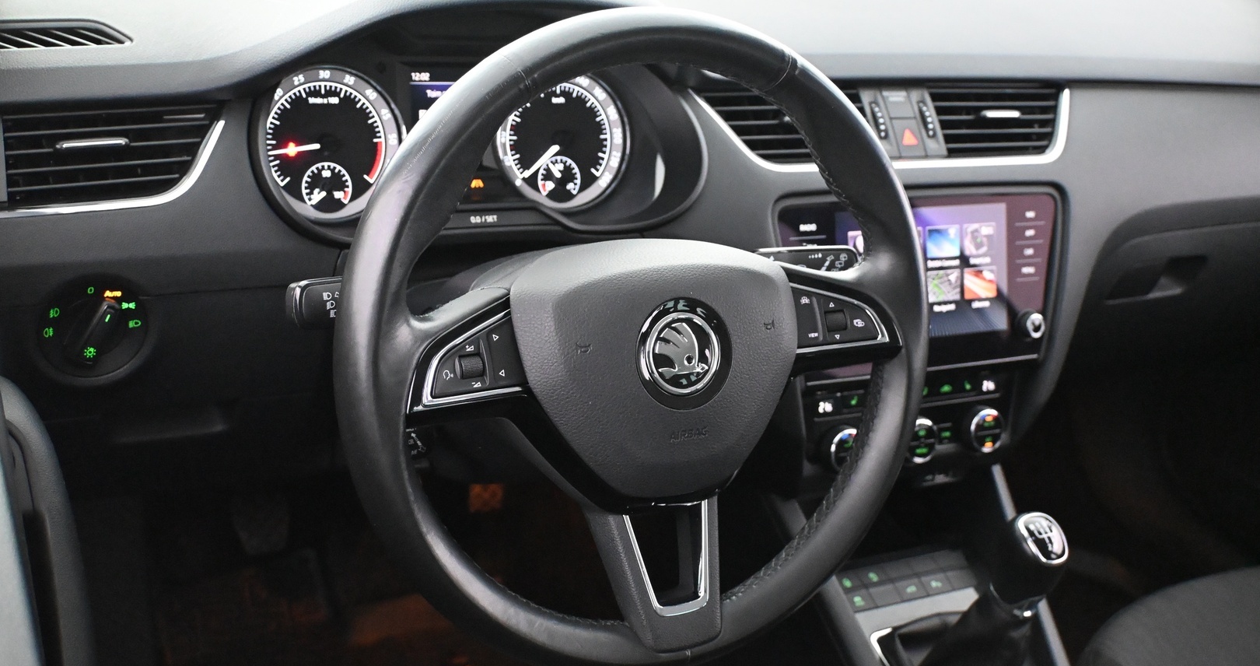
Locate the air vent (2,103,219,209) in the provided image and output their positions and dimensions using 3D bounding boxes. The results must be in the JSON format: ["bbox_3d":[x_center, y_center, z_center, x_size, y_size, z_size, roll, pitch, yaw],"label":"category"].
[{"bbox_3d":[-0.320,-0.110,0.837,0.131,0.057,0.045,-9,19,-31],"label":"air vent"}]

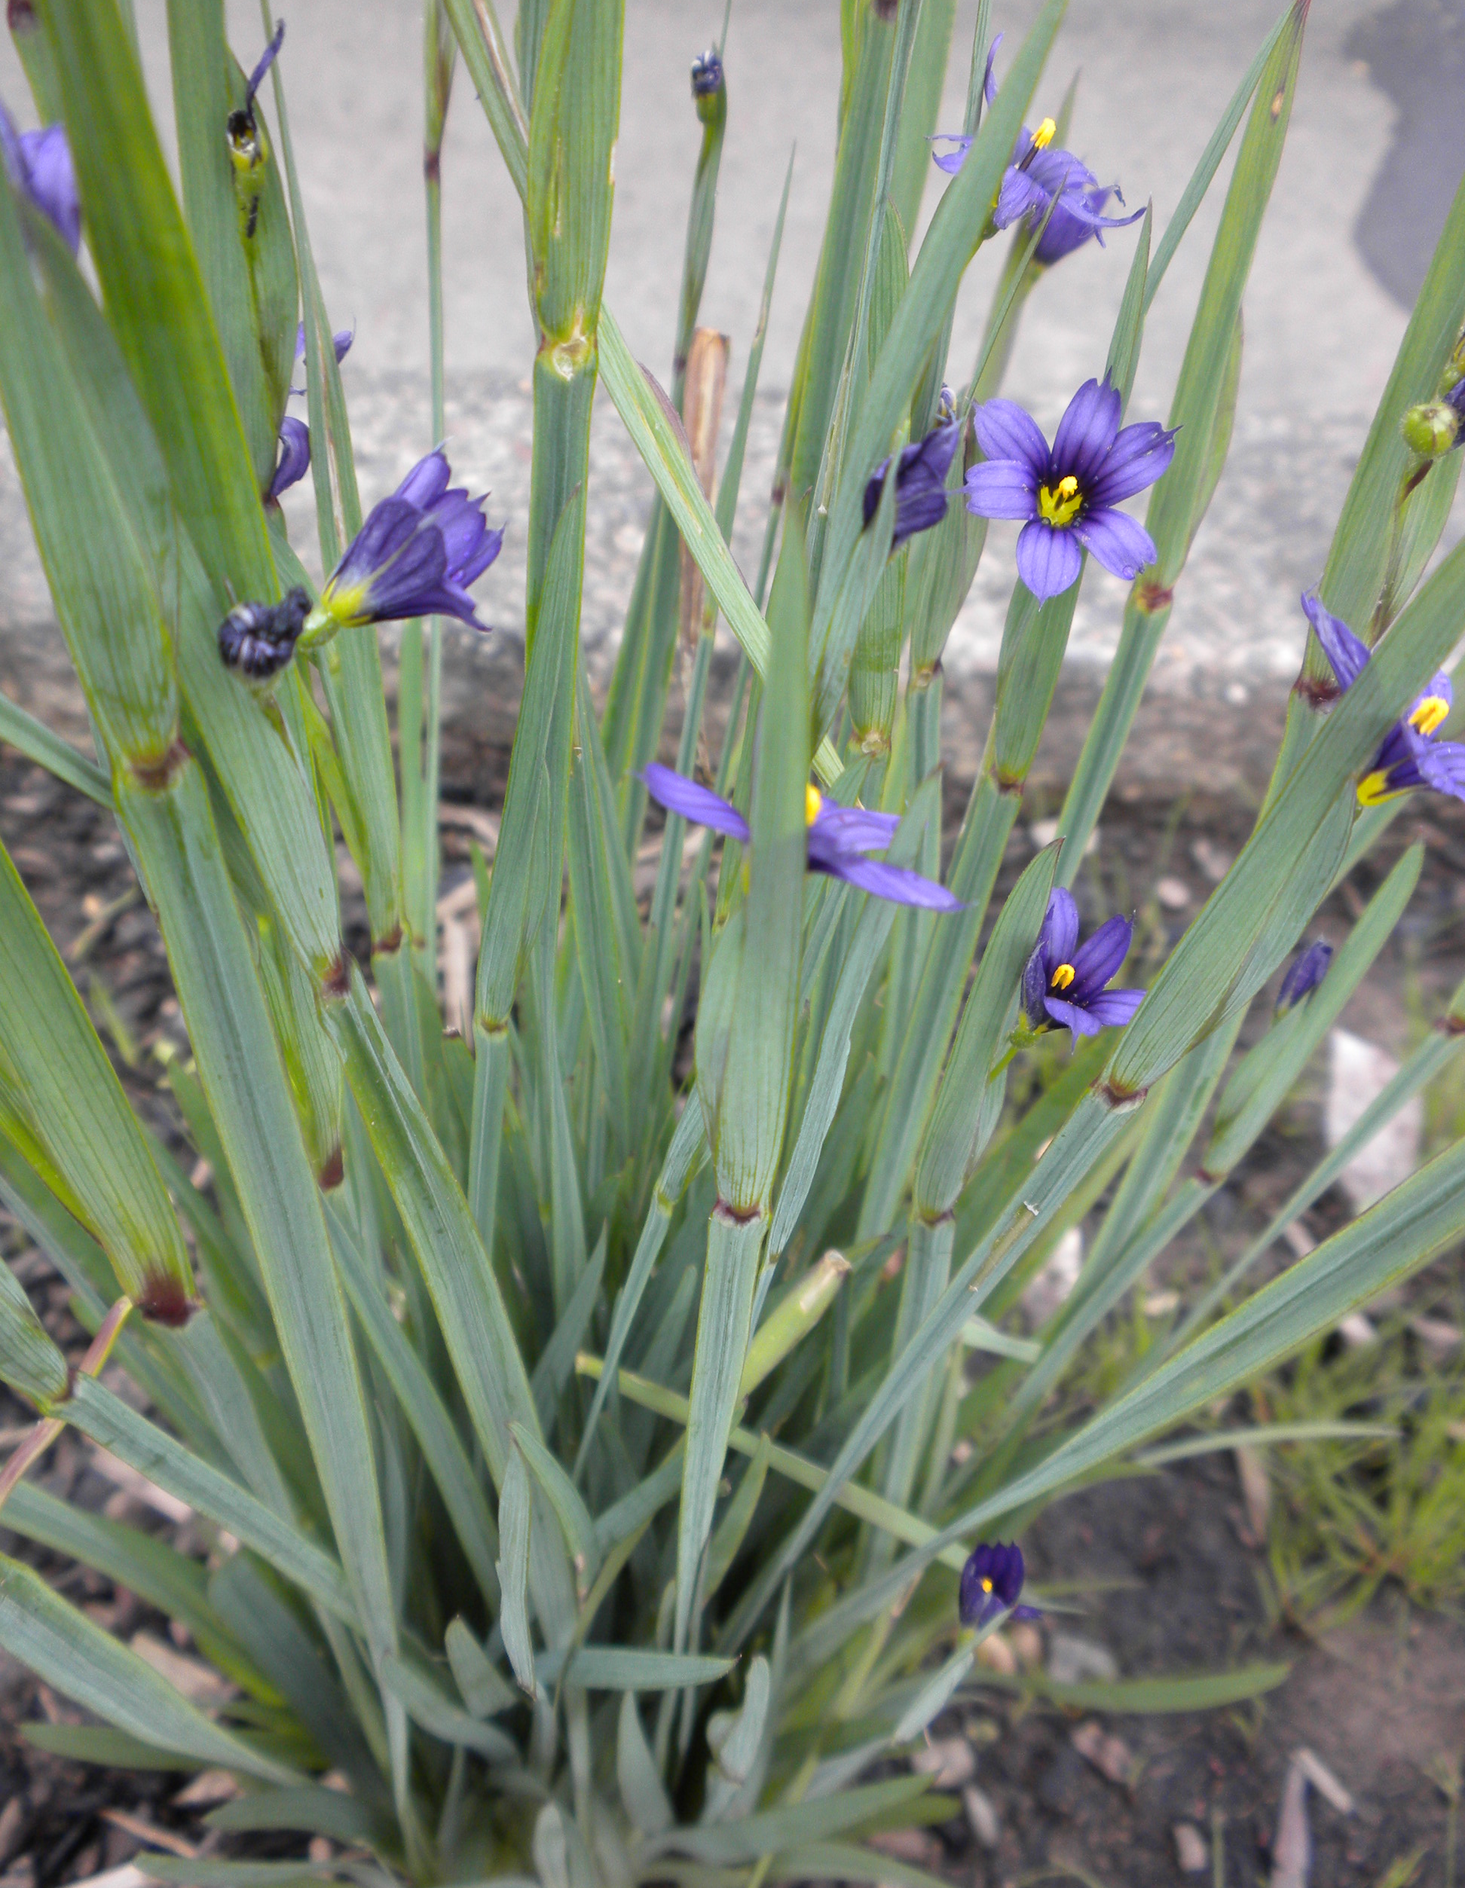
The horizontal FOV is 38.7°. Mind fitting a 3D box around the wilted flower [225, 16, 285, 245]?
[{"bbox_3d":[-0.051,-0.087,0.225,0.006,0.022,0.006,4,17,-1],"label":"wilted flower"}]

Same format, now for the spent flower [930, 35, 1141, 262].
[{"bbox_3d":[0.034,-0.092,0.240,0.020,0.017,0.019,11,27,-11],"label":"spent flower"}]

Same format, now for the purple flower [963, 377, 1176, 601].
[{"bbox_3d":[0.038,-0.052,0.240,0.024,0.010,0.025,0,78,-2],"label":"purple flower"}]

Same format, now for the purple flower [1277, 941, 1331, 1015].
[{"bbox_3d":[0.079,0.005,0.290,0.005,0.011,0.005,26,21,-8],"label":"purple flower"}]

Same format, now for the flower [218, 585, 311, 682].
[{"bbox_3d":[-0.043,-0.028,0.190,0.008,0.007,0.007,5,21,-2],"label":"flower"}]

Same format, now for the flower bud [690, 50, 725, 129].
[{"bbox_3d":[-0.003,-0.111,0.270,0.004,0.009,0.004,3,21,-1],"label":"flower bud"}]

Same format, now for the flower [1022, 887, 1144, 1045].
[{"bbox_3d":[0.044,0.003,0.265,0.013,0.011,0.018,5,68,-23],"label":"flower"}]

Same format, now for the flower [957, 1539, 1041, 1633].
[{"bbox_3d":[0.042,0.101,0.330,0.011,0.009,0.013,2,66,-6],"label":"flower"}]

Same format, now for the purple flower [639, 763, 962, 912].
[{"bbox_3d":[0.005,-0.009,0.172,0.026,0.006,0.023,22,6,-2],"label":"purple flower"}]

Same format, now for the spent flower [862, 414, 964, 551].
[{"bbox_3d":[0.020,-0.051,0.230,0.009,0.013,0.008,20,21,-6],"label":"spent flower"}]

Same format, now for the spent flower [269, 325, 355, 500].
[{"bbox_3d":[-0.047,-0.060,0.235,0.009,0.017,0.009,5,21,-2],"label":"spent flower"}]

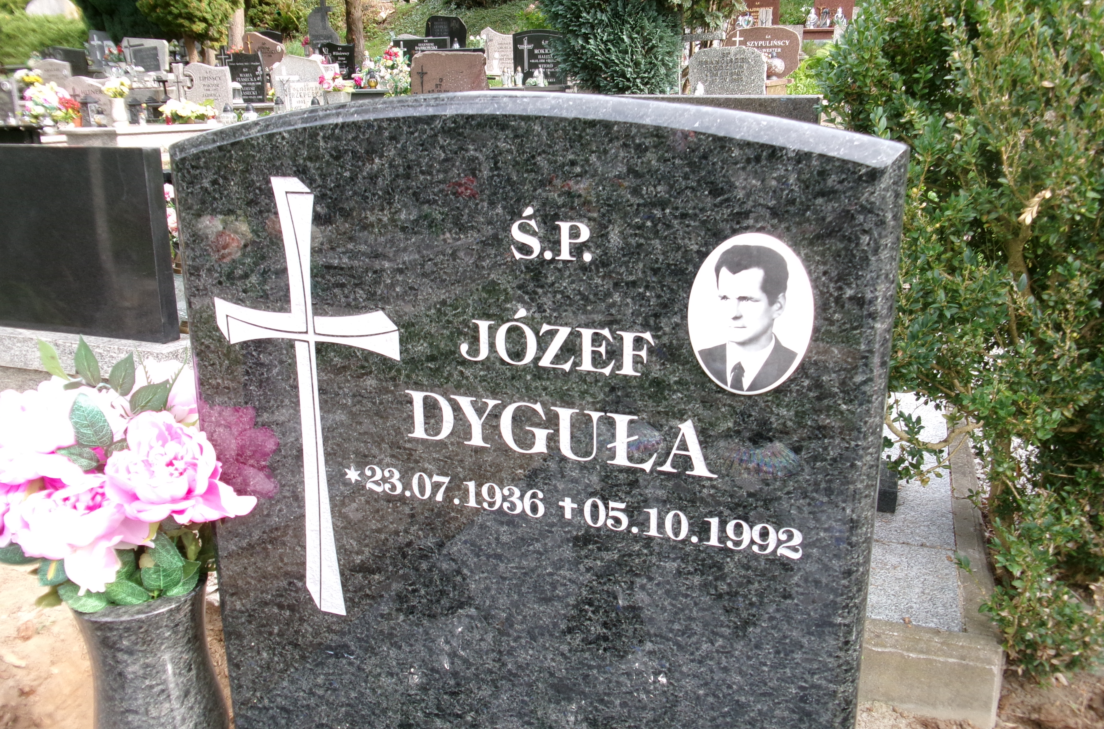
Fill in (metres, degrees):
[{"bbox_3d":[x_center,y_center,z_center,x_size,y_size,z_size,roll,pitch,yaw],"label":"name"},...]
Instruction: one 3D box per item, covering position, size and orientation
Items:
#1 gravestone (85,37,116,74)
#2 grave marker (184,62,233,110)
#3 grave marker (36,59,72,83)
[{"bbox_3d":[-7.333,-5.089,14.546,0.500,0.620,0.100,-5,16,-17],"label":"gravestone"},{"bbox_3d":[-3.977,-3.154,10.340,0.590,0.660,0.090,6,16,21],"label":"grave marker"},{"bbox_3d":[-7.094,-4.022,12.741,0.620,0.650,0.090,4,16,17],"label":"grave marker"}]

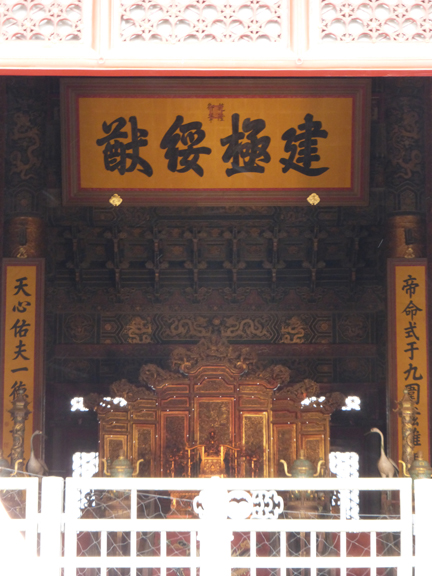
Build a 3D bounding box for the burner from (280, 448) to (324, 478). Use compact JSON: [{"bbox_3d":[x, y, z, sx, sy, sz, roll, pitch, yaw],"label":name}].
[{"bbox_3d":[1.470,3.177,28.800,0.750,0.860,0.460,0,-9,0],"label":"burner"}]

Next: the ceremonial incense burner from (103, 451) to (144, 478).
[{"bbox_3d":[-1.581,3.177,28.800,0.720,0.860,0.460,0,-9,0],"label":"ceremonial incense burner"}]

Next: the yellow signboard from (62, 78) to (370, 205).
[{"bbox_3d":[0.000,-3.160,36.800,6.670,2.750,0.270,0,13,-1],"label":"yellow signboard"}]

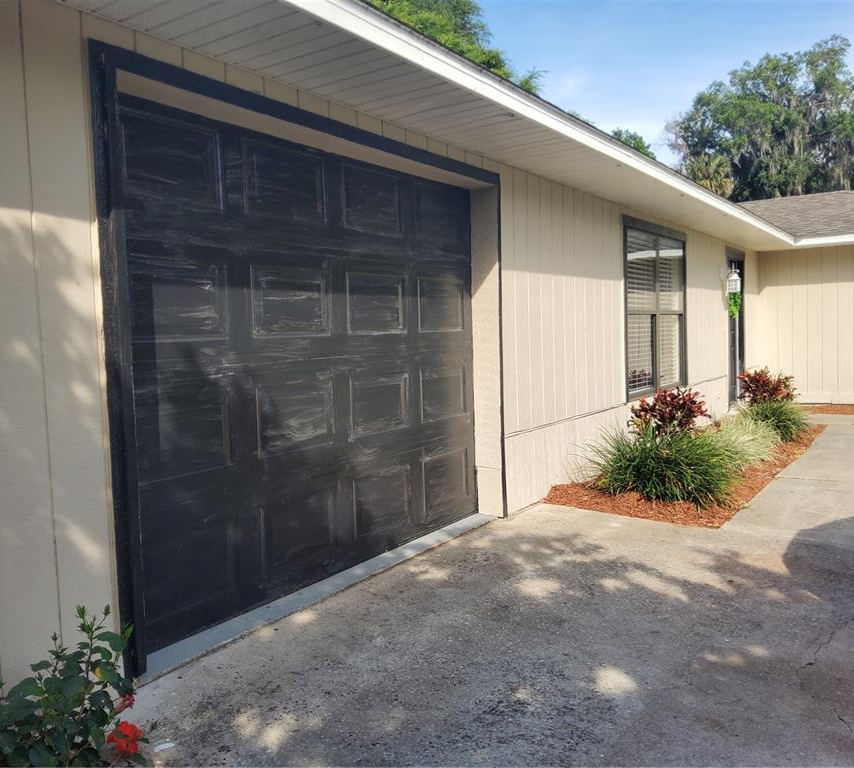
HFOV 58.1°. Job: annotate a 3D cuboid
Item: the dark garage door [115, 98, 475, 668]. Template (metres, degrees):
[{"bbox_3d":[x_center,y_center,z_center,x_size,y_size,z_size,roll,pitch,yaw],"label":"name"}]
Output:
[{"bbox_3d":[-0.454,-0.104,3.886,0.080,2.120,2.700,1,4,33],"label":"dark garage door"}]

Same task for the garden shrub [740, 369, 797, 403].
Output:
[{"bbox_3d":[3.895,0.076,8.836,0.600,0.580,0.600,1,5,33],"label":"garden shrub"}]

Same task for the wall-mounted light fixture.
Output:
[{"bbox_3d":[3.993,-1.347,10.064,0.230,0.370,0.180,1,5,33],"label":"wall-mounted light fixture"}]

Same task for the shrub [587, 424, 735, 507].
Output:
[{"bbox_3d":[1.713,0.526,5.630,0.970,0.510,0.970,1,5,33],"label":"shrub"}]

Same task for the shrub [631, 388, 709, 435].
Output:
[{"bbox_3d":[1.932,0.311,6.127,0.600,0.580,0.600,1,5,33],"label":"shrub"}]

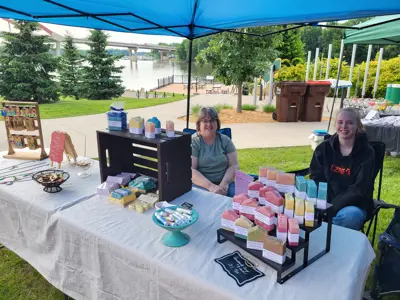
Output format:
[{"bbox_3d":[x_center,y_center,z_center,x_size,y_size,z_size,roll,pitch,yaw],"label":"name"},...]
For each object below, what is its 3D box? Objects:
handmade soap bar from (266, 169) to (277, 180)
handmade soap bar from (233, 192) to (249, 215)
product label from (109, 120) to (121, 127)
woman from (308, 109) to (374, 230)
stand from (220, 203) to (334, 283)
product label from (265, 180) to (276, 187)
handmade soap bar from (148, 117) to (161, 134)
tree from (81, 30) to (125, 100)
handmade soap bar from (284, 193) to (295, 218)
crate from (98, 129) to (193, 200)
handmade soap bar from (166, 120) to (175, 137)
[{"bbox_3d":[0.305,0.117,1.206,0.069,0.067,0.027,5,17,16],"label":"handmade soap bar"},{"bbox_3d":[0.172,0.211,1.207,0.074,0.080,0.030,9,18,27],"label":"handmade soap bar"},{"bbox_3d":[-0.455,-0.139,1.600,0.069,0.033,0.002,3,17,12],"label":"product label"},{"bbox_3d":[0.978,0.262,2.166,0.540,1.170,0.800,8,18,26],"label":"woman"},{"bbox_3d":[0.269,0.275,1.108,0.279,0.183,0.293,-13,20,-37],"label":"stand"},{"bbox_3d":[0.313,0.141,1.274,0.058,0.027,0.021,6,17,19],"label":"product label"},{"bbox_3d":[-0.242,-0.128,1.610,0.070,0.085,0.031,2,16,8],"label":"handmade soap bar"},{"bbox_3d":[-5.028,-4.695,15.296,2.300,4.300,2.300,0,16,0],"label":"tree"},{"bbox_3d":[0.333,0.200,1.106,0.029,0.080,0.066,3,17,9],"label":"handmade soap bar"},{"bbox_3d":[-0.312,0.053,1.690,0.472,0.310,0.243,13,20,35],"label":"crate"},{"bbox_3d":[-0.150,-0.109,1.507,0.027,0.071,0.067,-5,17,-16],"label":"handmade soap bar"}]

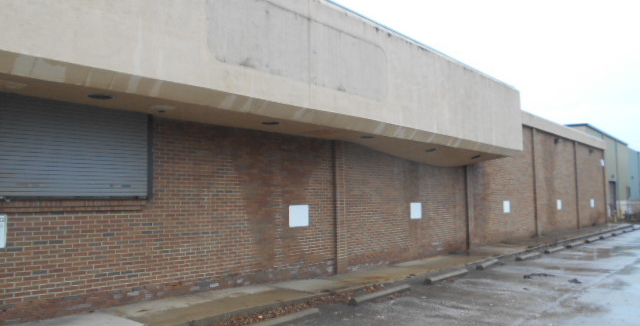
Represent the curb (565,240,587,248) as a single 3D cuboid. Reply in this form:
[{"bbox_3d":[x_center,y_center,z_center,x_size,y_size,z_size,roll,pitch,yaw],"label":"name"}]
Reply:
[{"bbox_3d":[9.836,3.169,18.495,0.180,0.130,1.800,-5,-6,40],"label":"curb"}]

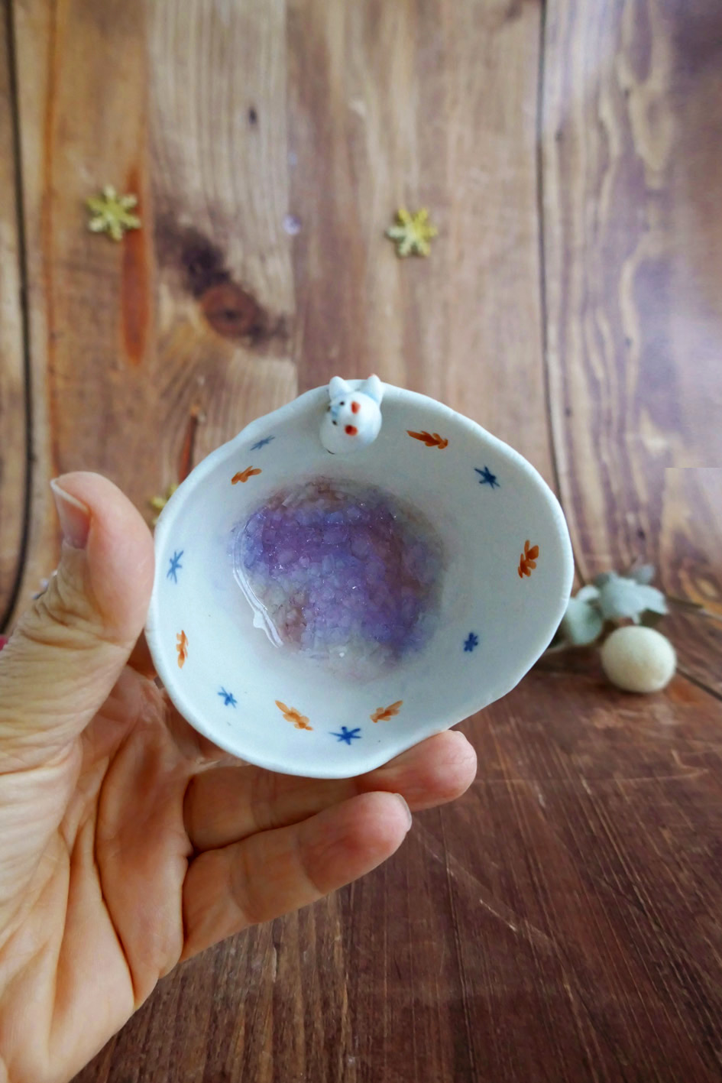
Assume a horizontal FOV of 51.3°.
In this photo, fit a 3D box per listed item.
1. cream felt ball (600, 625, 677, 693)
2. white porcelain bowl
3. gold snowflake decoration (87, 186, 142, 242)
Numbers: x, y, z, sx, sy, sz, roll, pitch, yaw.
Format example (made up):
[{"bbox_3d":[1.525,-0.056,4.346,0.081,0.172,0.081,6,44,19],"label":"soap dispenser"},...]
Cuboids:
[{"bbox_3d":[0.139,0.058,0.375,0.035,0.034,0.035,0,12,0],"label":"cream felt ball"},{"bbox_3d":[-0.003,0.009,0.172,0.086,0.080,0.042,0,-3,-7],"label":"white porcelain bowl"},{"bbox_3d":[-0.159,-0.212,0.485,0.033,0.036,0.004,-10,9,-7],"label":"gold snowflake decoration"}]

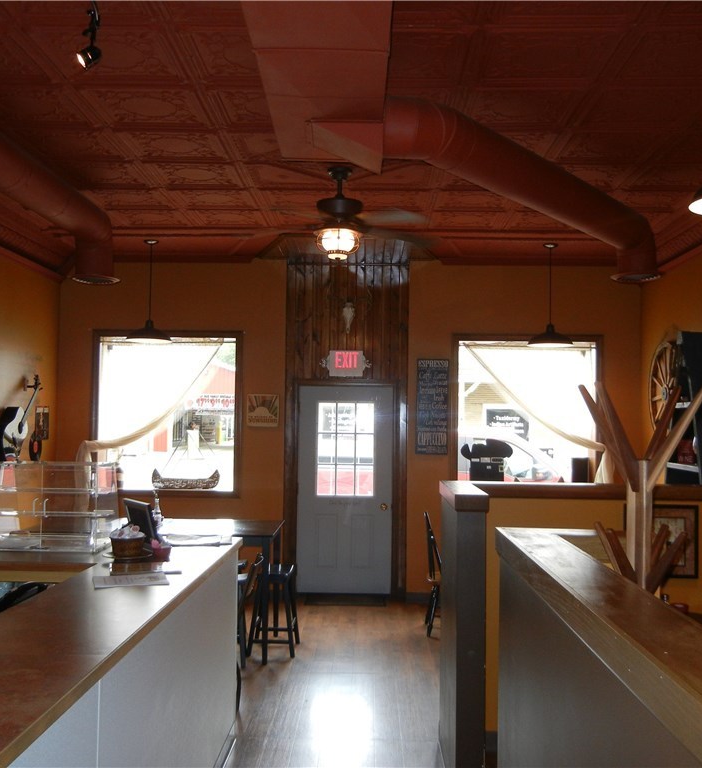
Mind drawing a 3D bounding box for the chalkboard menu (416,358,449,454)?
[{"bbox_3d":[0.790,0.220,8.621,0.310,0.920,0.025,1,-2,1],"label":"chalkboard menu"}]

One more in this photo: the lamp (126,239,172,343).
[{"bbox_3d":[-1.718,-0.795,7.508,0.380,0.880,0.380,1,-2,1],"label":"lamp"}]

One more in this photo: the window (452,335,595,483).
[{"bbox_3d":[1.712,0.323,8.677,1.420,1.520,0.120,1,-3,1],"label":"window"}]

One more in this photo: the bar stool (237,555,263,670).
[{"bbox_3d":[-0.894,1.690,6.463,0.420,0.690,0.410,1,-2,1],"label":"bar stool"}]

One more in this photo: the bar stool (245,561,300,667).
[{"bbox_3d":[-0.576,1.691,6.726,0.390,0.630,0.470,1,-3,1],"label":"bar stool"}]

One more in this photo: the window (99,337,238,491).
[{"bbox_3d":[-1.789,0.293,8.684,1.430,1.560,0.120,1,-2,1],"label":"window"}]

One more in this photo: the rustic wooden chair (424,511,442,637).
[{"bbox_3d":[0.895,1.590,7.539,0.530,1.000,0.460,1,-2,1],"label":"rustic wooden chair"}]

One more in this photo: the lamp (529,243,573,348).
[{"bbox_3d":[1.770,-0.797,7.855,0.405,0.890,0.405,1,-3,1],"label":"lamp"}]

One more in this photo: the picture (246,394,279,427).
[{"bbox_3d":[-0.854,0.261,8.646,0.315,0.315,0.025,1,-2,1],"label":"picture"}]

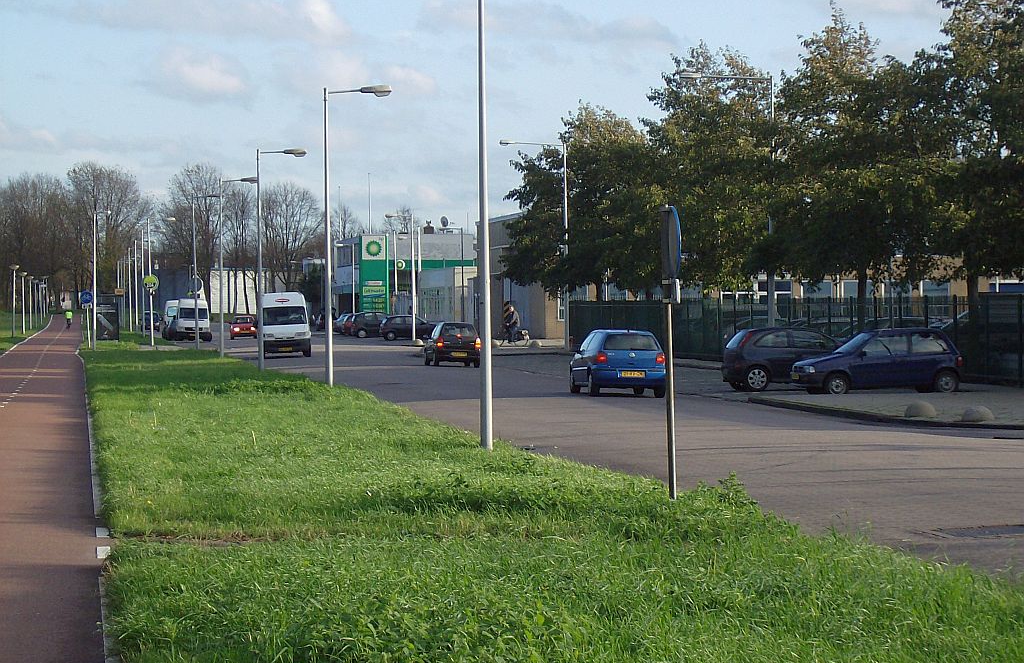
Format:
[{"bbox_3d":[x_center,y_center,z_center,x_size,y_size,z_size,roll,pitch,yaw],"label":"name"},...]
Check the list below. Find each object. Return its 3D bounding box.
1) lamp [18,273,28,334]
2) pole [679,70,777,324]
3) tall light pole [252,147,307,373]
[{"bbox_3d":[-38.729,-2.237,252.977,0.600,4.950,0.600,-1,1,-7],"label":"lamp"},{"bbox_3d":[6.153,-3.230,90.782,2.750,8.400,0.300,-1,1,-8],"label":"pole"},{"bbox_3d":[-7.432,-2.314,102.966,1.600,7.150,0.350,-1,1,-7],"label":"tall light pole"}]

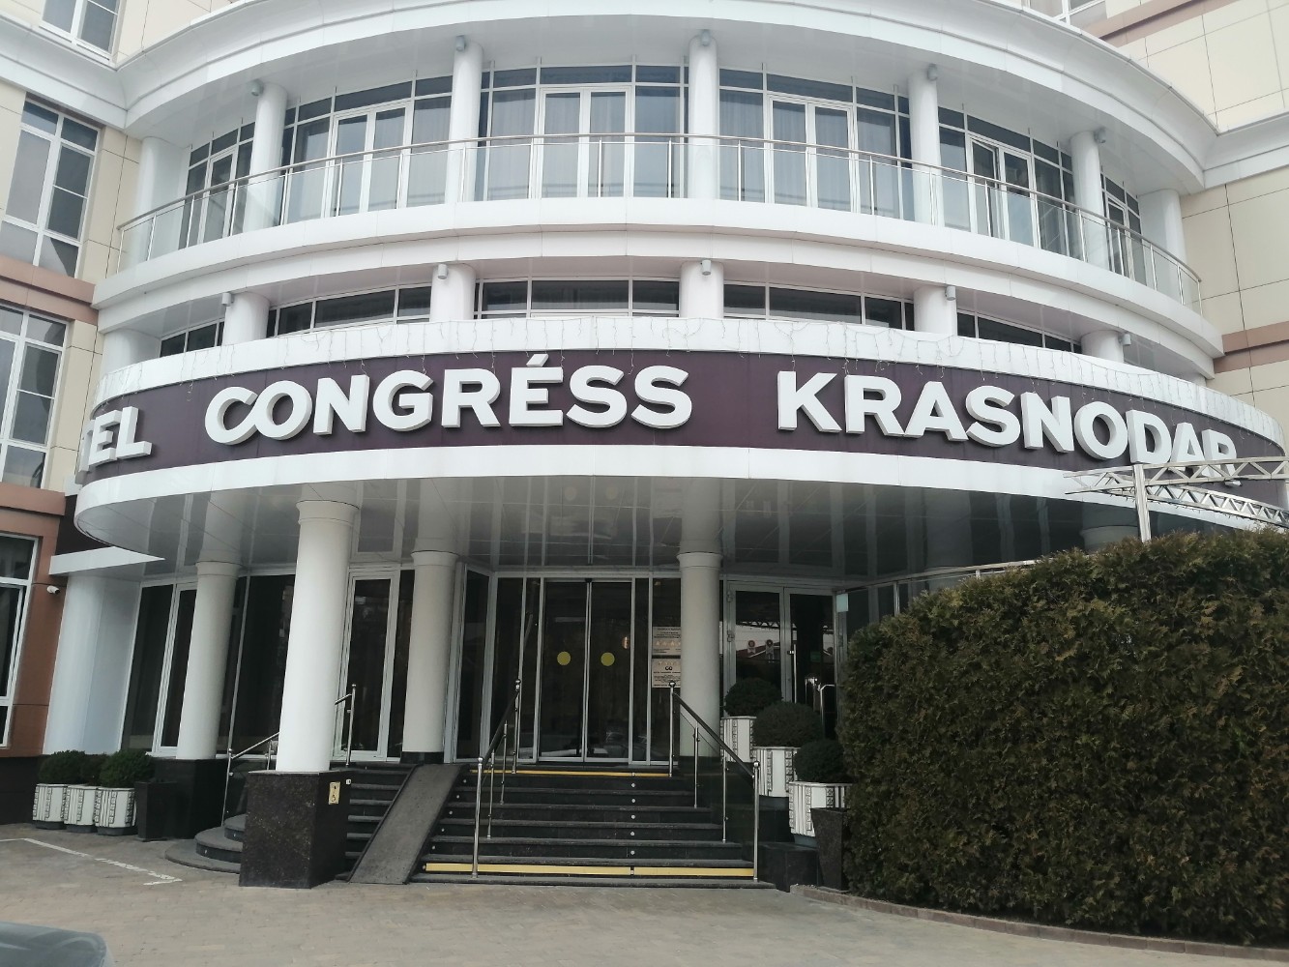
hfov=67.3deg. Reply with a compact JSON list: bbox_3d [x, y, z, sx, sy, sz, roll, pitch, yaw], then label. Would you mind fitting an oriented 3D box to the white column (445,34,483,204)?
[{"bbox_3d":[-2.389,-4.725,12.962,0.380,2.440,0.380,-1,-12,10],"label":"white column"}]

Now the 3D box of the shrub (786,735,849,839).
[{"bbox_3d":[1.741,3.017,9.500,0.630,1.010,0.630,1,-13,0],"label":"shrub"}]

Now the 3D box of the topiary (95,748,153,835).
[{"bbox_3d":[-6.492,3.830,12.043,0.660,1.020,0.660,7,-14,-26],"label":"topiary"}]

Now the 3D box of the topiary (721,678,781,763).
[{"bbox_3d":[1.178,2.648,10.635,0.670,1.020,0.670,1,-12,0],"label":"topiary"}]

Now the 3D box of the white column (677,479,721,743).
[{"bbox_3d":[0.722,2.010,12.565,0.550,2.920,0.550,1,-13,2],"label":"white column"}]

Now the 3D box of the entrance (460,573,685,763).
[{"bbox_3d":[-0.845,2.656,13.919,3.350,2.648,0.500,0,-13,2],"label":"entrance"}]

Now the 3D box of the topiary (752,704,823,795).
[{"bbox_3d":[1.521,2.881,10.374,0.680,1.061,0.680,0,-13,6],"label":"topiary"}]

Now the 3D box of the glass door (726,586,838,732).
[{"bbox_3d":[1.801,2.469,12.547,1.550,2.240,0.100,5,-13,-20],"label":"glass door"}]

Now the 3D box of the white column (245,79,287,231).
[{"bbox_3d":[-5.960,-4.908,15.187,0.430,2.840,0.430,1,-13,0],"label":"white column"}]

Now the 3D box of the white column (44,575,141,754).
[{"bbox_3d":[-8.946,2.885,15.558,0.750,2.736,1.050,-12,-18,43],"label":"white column"}]

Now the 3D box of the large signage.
[{"bbox_3d":[0.817,-0.430,9.909,14.000,0.950,3.000,2,-13,-3],"label":"large signage"}]

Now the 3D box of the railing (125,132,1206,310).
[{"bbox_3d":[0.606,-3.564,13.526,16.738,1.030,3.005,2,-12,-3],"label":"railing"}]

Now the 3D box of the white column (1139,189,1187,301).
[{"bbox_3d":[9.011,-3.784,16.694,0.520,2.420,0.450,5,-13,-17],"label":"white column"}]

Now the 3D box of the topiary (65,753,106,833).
[{"bbox_3d":[-7.358,4.065,12.763,0.600,0.960,0.600,1,-13,0],"label":"topiary"}]

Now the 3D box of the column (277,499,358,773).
[{"bbox_3d":[-3.254,1.497,9.596,0.550,2.600,0.550,5,-14,-17],"label":"column"}]

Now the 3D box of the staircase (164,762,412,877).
[{"bbox_3d":[-3.741,3.586,10.400,2.750,0.872,2.200,-1,-13,7],"label":"staircase"}]

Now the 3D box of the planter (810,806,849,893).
[{"bbox_3d":[1.768,3.276,8.703,0.370,0.670,0.370,10,-15,-37],"label":"planter"}]

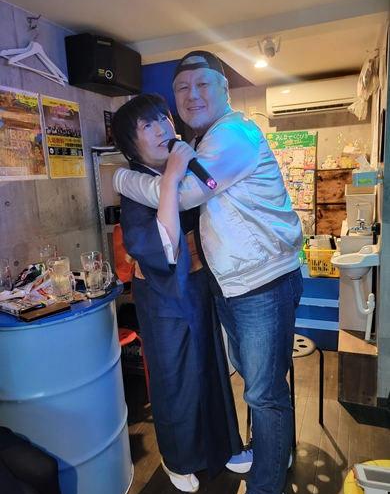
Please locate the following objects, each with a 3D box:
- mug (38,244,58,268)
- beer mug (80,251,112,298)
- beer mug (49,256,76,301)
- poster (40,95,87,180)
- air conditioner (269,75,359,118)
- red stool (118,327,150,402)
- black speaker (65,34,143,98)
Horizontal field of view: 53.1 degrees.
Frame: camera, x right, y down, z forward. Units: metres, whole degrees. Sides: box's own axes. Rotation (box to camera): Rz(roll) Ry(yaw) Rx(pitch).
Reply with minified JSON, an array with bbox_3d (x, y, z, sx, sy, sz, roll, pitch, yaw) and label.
[{"bbox_3d":[-0.657,0.080,1.768,0.085,0.158,0.118,-7,12,-21],"label":"mug"},{"bbox_3d":[-0.372,0.110,1.524,0.127,0.160,0.085,-6,11,-15],"label":"beer mug"},{"bbox_3d":[-0.491,0.126,1.481,0.122,0.158,0.085,4,13,33],"label":"beer mug"},{"bbox_3d":[-0.768,-0.635,2.316,0.010,0.450,0.325,1,12,22],"label":"poster"},{"bbox_3d":[1.076,-1.344,3.585,0.785,0.280,0.230,1,12,22],"label":"air conditioner"},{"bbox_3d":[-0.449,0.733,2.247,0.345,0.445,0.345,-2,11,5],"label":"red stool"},{"bbox_3d":[-0.558,-1.140,2.484,0.215,0.265,0.500,1,12,22],"label":"black speaker"}]

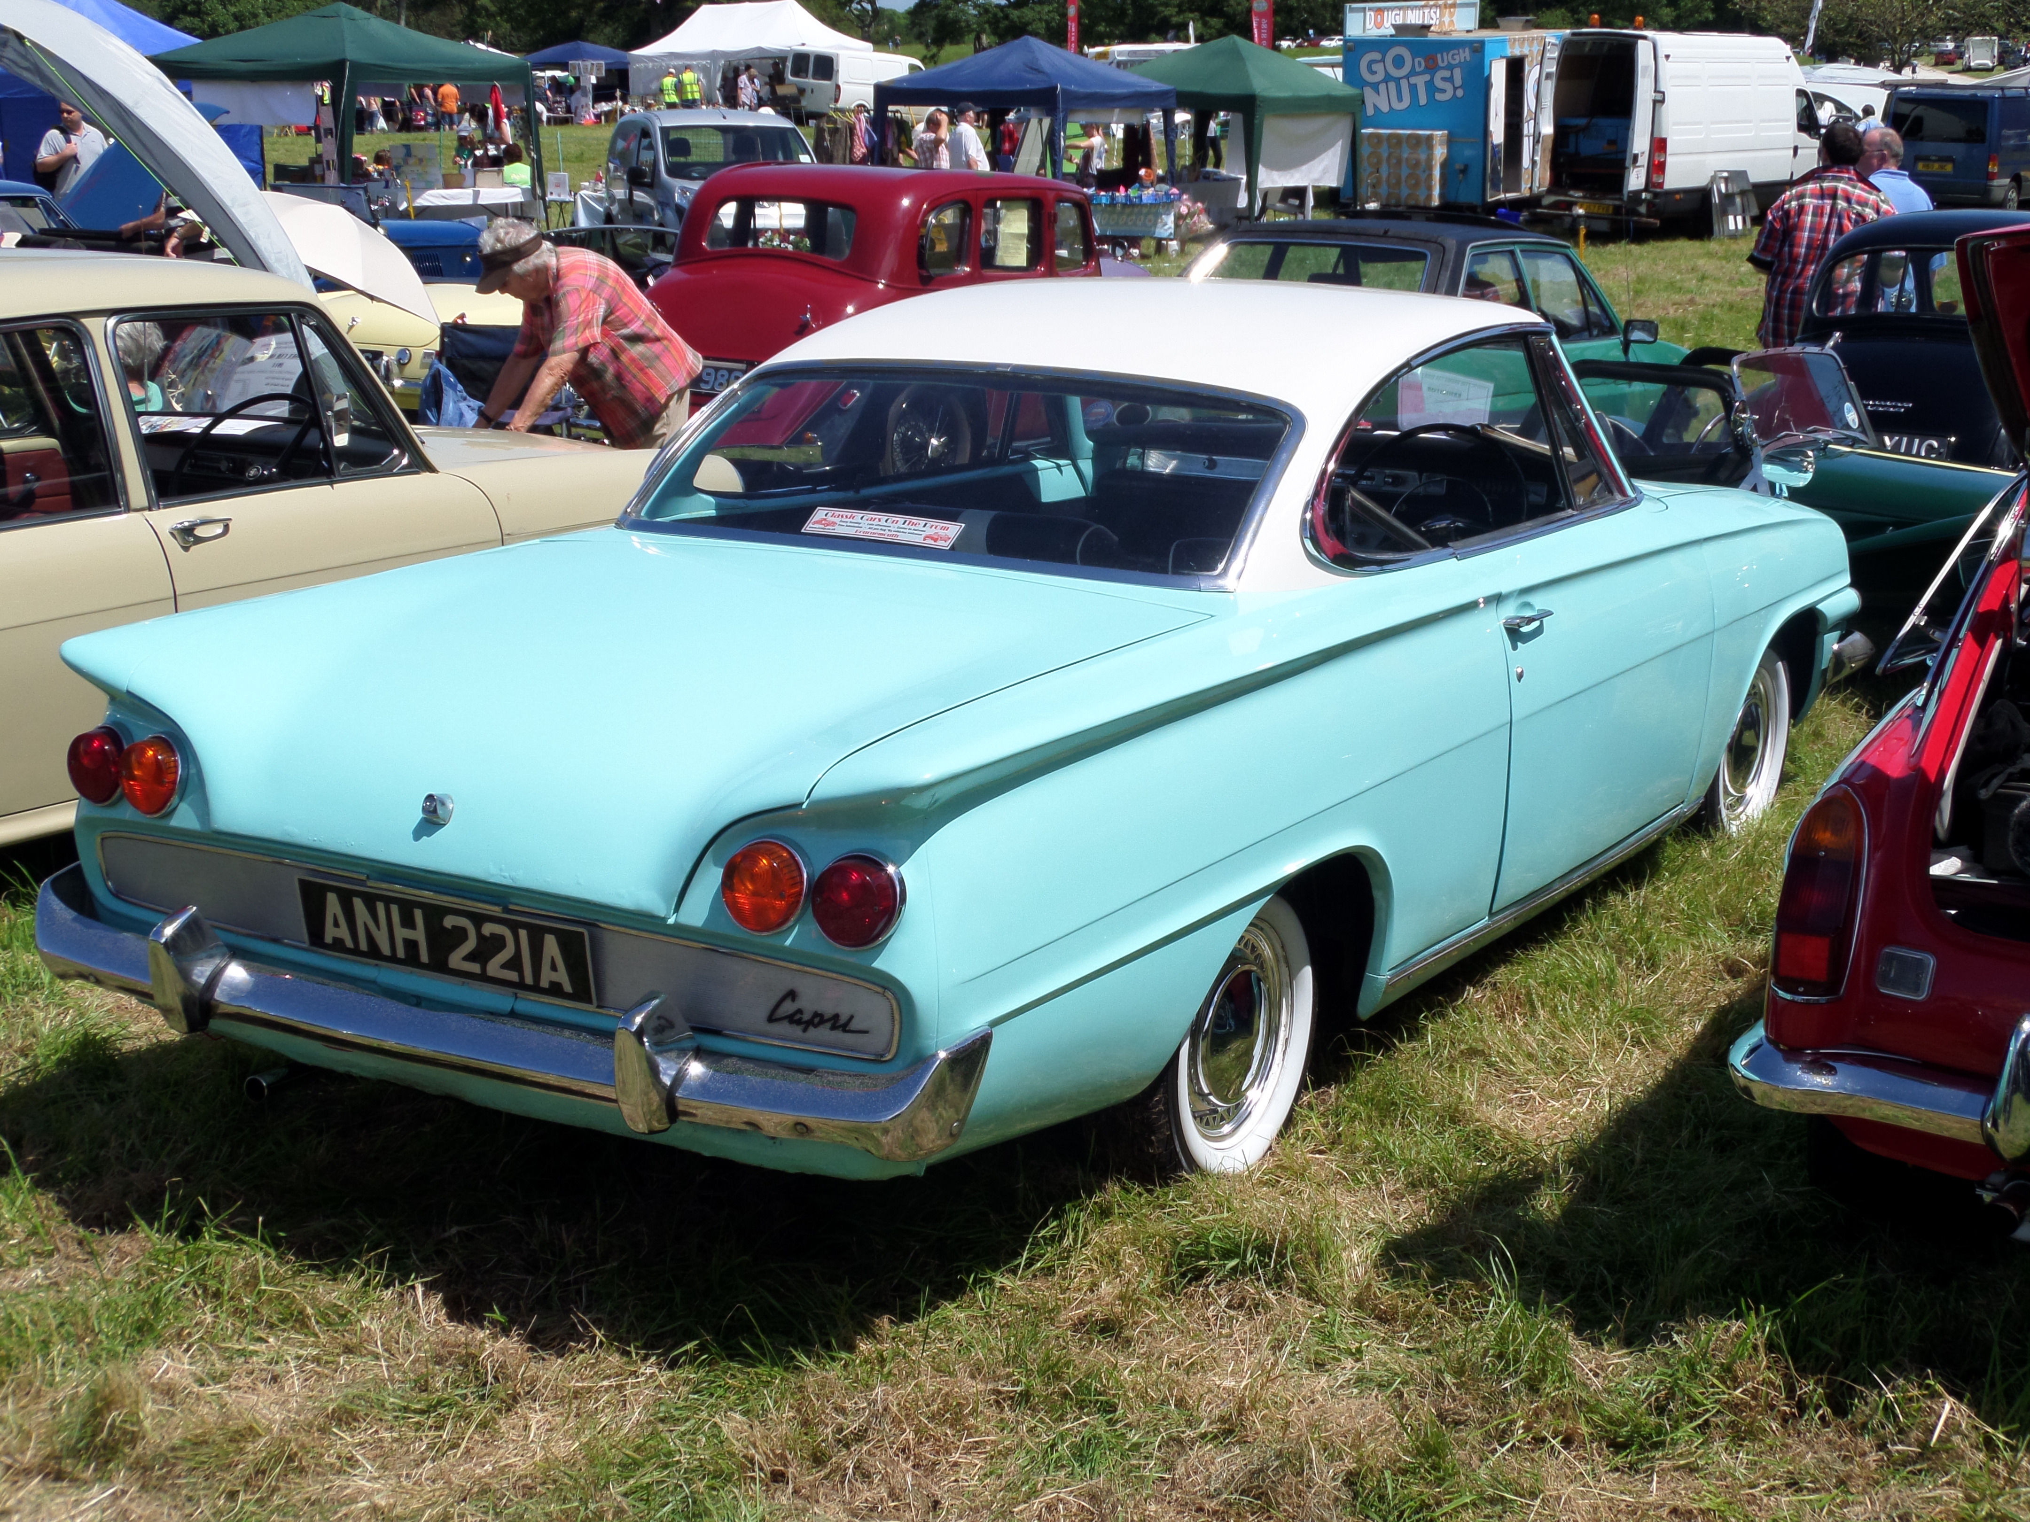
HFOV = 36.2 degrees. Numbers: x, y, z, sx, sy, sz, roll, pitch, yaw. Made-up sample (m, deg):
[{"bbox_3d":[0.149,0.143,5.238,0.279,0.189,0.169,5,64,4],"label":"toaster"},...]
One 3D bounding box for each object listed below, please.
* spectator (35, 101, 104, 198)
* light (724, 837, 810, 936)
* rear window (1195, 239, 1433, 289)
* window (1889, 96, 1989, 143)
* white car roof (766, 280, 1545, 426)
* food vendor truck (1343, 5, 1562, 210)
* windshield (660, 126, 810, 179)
[{"bbox_3d":[-6.674,-3.811,22.000,0.520,1.770,0.320,0,13,-4],"label":"spectator"},{"bbox_3d":[-0.323,0.164,3.978,0.118,0.120,0.068,8,15,30],"label":"light"},{"bbox_3d":[1.173,-1.951,12.600,1.200,0.460,0.130,9,-23,33],"label":"rear window"},{"bbox_3d":[13.409,-9.277,45.000,1.420,0.630,0.080,9,9,34],"label":"window"},{"bbox_3d":[0.267,-0.802,5.848,1.200,0.200,1.220,8,15,30],"label":"white car roof"},{"bbox_3d":[6.460,-9.162,44.500,2.100,2.900,3.800,8,15,30],"label":"food vendor truck"},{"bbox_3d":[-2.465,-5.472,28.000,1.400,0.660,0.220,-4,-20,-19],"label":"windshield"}]

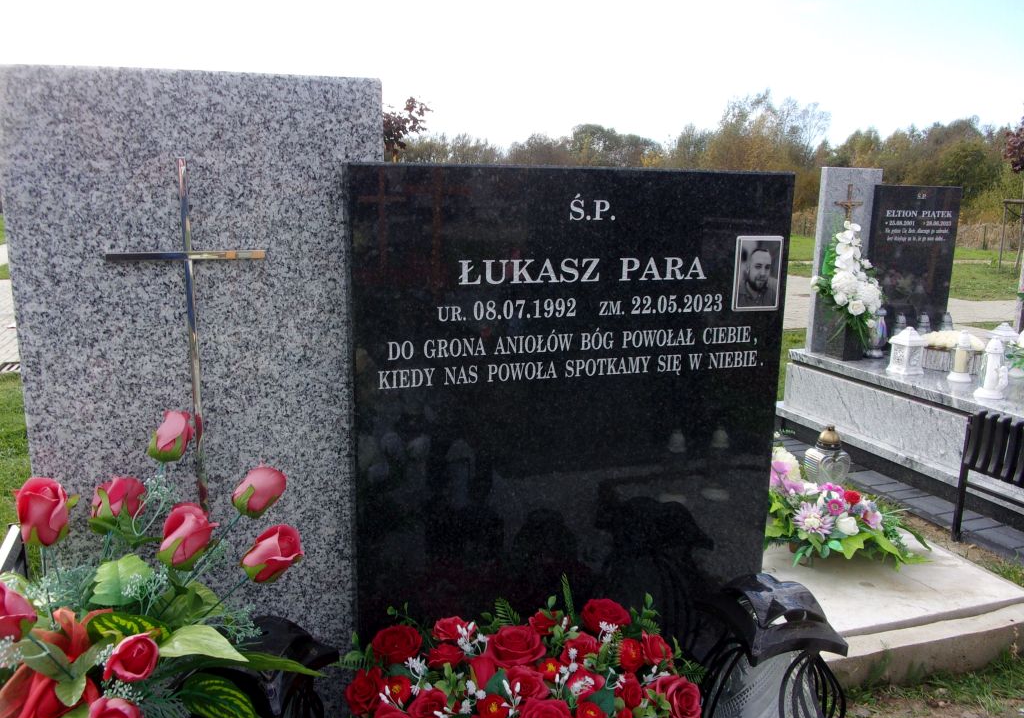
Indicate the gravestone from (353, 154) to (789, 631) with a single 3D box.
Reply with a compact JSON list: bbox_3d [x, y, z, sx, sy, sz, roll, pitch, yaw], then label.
[{"bbox_3d":[0.100,0.158,1.317,0.700,0.895,0.070,-3,12,-19],"label":"gravestone"}]

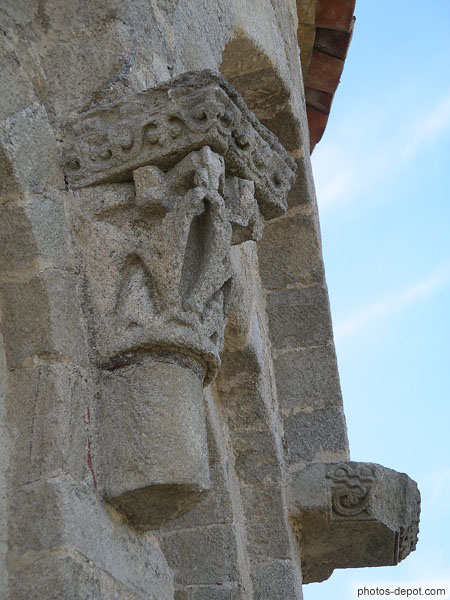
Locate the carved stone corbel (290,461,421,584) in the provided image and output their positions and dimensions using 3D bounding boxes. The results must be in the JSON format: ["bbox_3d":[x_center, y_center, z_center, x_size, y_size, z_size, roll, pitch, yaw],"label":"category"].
[{"bbox_3d":[0.352,0.594,6.169,0.324,0.226,0.226,-3,-29,-2],"label":"carved stone corbel"}]

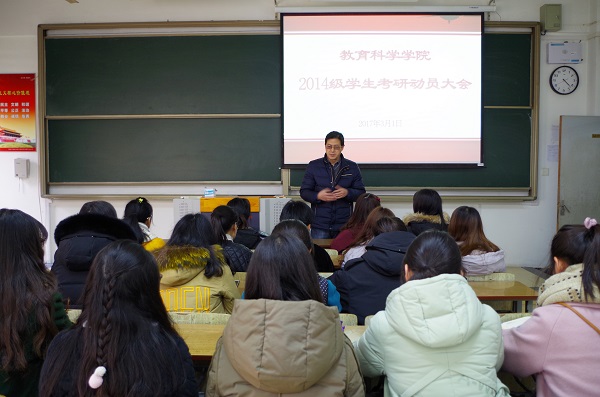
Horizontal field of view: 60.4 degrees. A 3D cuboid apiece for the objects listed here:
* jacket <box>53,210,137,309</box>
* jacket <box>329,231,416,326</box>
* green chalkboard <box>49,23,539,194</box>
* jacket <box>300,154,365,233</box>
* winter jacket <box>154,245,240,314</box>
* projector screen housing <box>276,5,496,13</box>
[{"bbox_3d":[-1.001,0.431,2.660,0.460,0.745,0.400,0,3,2],"label":"jacket"},{"bbox_3d":[0.393,0.476,2.618,0.500,0.664,0.400,0,3,6],"label":"jacket"},{"bbox_3d":[-0.173,-1.045,6.252,6.008,2.086,0.100,0,3,2],"label":"green chalkboard"},{"bbox_3d":[0.295,-0.051,4.677,0.580,0.704,0.360,0,3,5],"label":"jacket"},{"bbox_3d":[-0.506,0.510,2.648,0.450,0.589,0.400,0,3,3],"label":"winter jacket"},{"bbox_3d":[0.990,-2.183,5.989,2.525,0.075,0.090,0,3,2],"label":"projector screen housing"}]

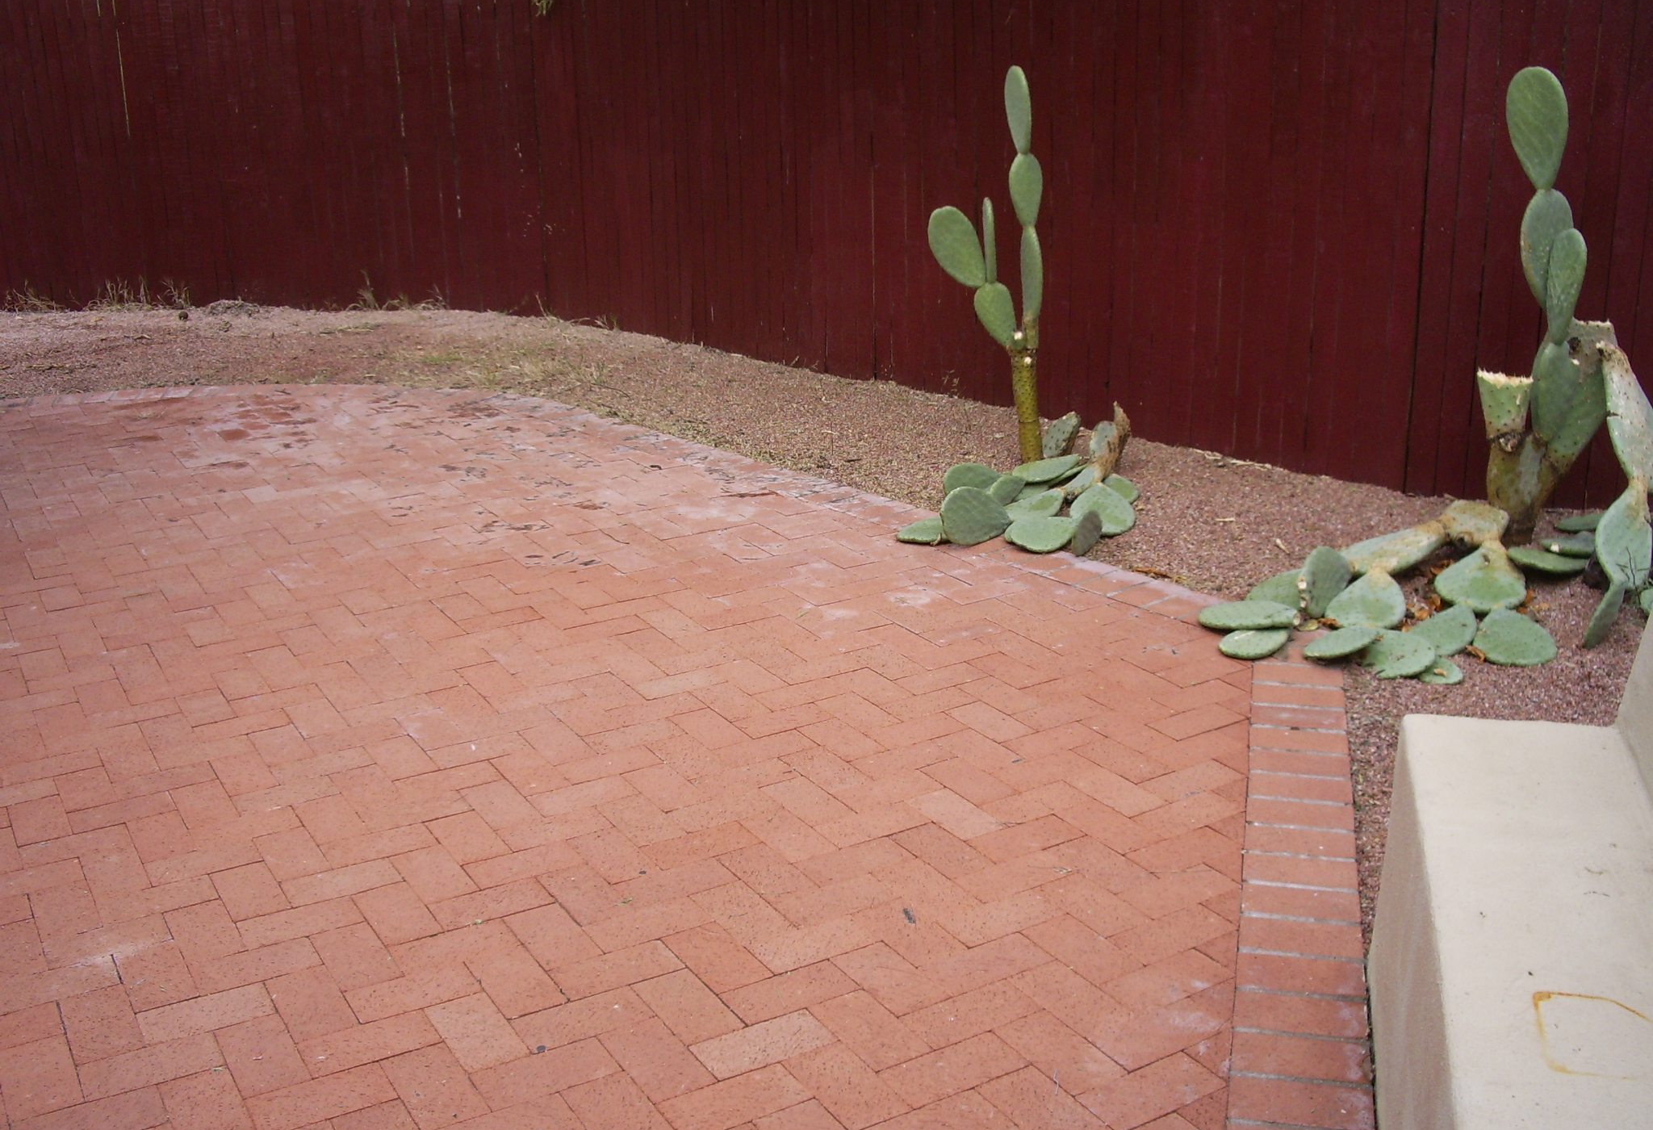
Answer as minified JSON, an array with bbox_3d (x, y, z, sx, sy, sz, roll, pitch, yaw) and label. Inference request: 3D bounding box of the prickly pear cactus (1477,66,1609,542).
[{"bbox_3d":[1.912,-0.659,4.471,0.350,1.300,0.270,-1,18,0],"label":"prickly pear cactus"}]

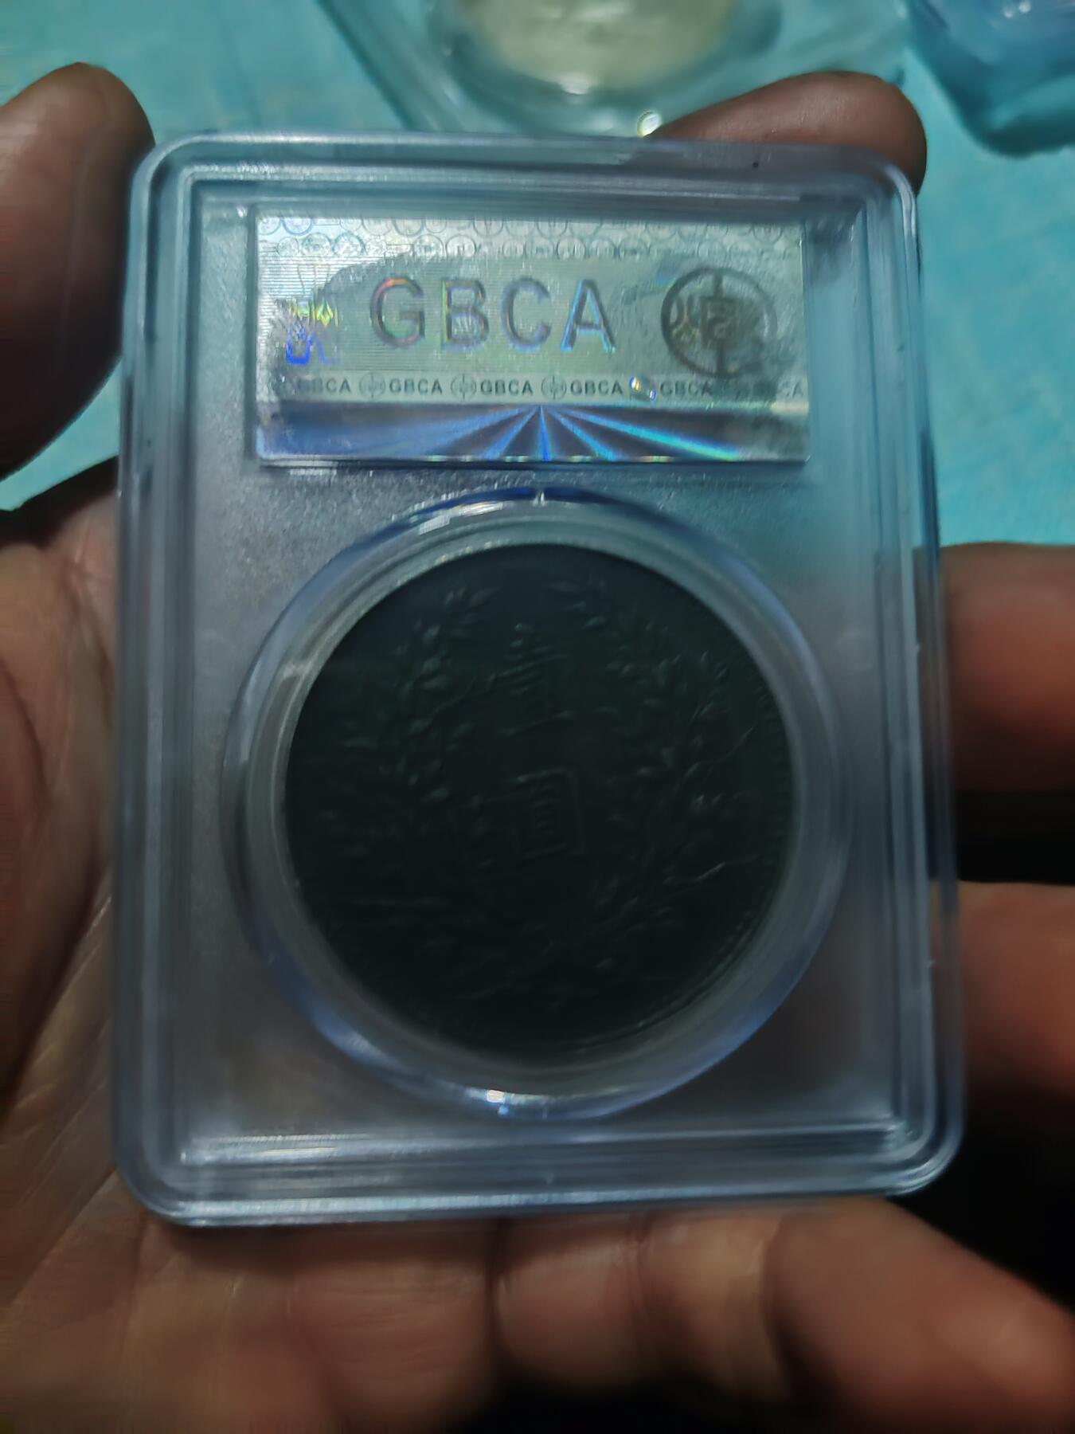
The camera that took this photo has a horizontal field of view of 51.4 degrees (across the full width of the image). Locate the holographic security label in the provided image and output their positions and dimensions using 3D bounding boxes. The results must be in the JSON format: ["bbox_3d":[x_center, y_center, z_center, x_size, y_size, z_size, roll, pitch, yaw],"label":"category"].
[{"bbox_3d":[0.000,-0.030,0.089,0.044,0.001,0.020,-1,85,-4],"label":"holographic security label"}]

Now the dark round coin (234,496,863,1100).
[{"bbox_3d":[0.000,0.006,0.088,0.048,0.006,0.048,-1,85,-4],"label":"dark round coin"}]

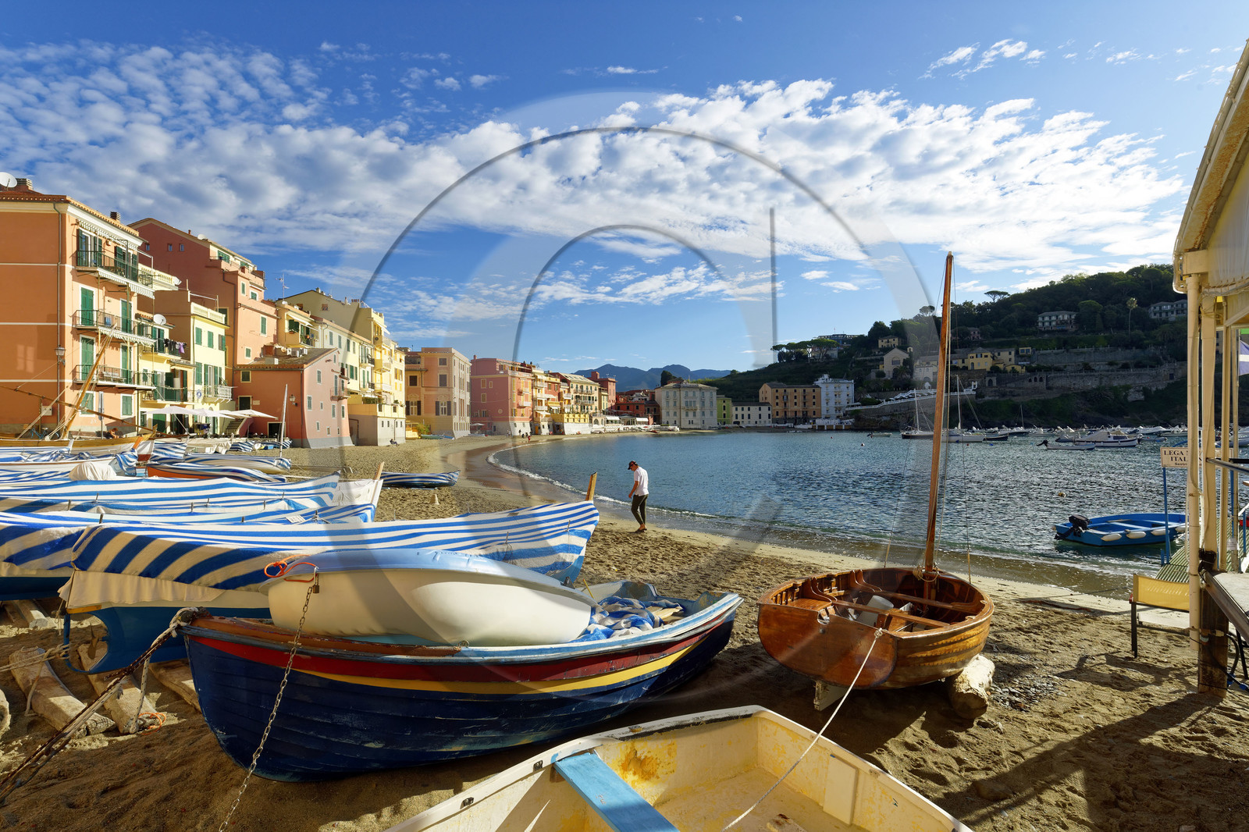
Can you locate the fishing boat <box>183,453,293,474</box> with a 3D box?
[{"bbox_3d":[-16.385,2.005,25.000,4.000,0.780,1.500,0,0,-16],"label":"fishing boat"}]

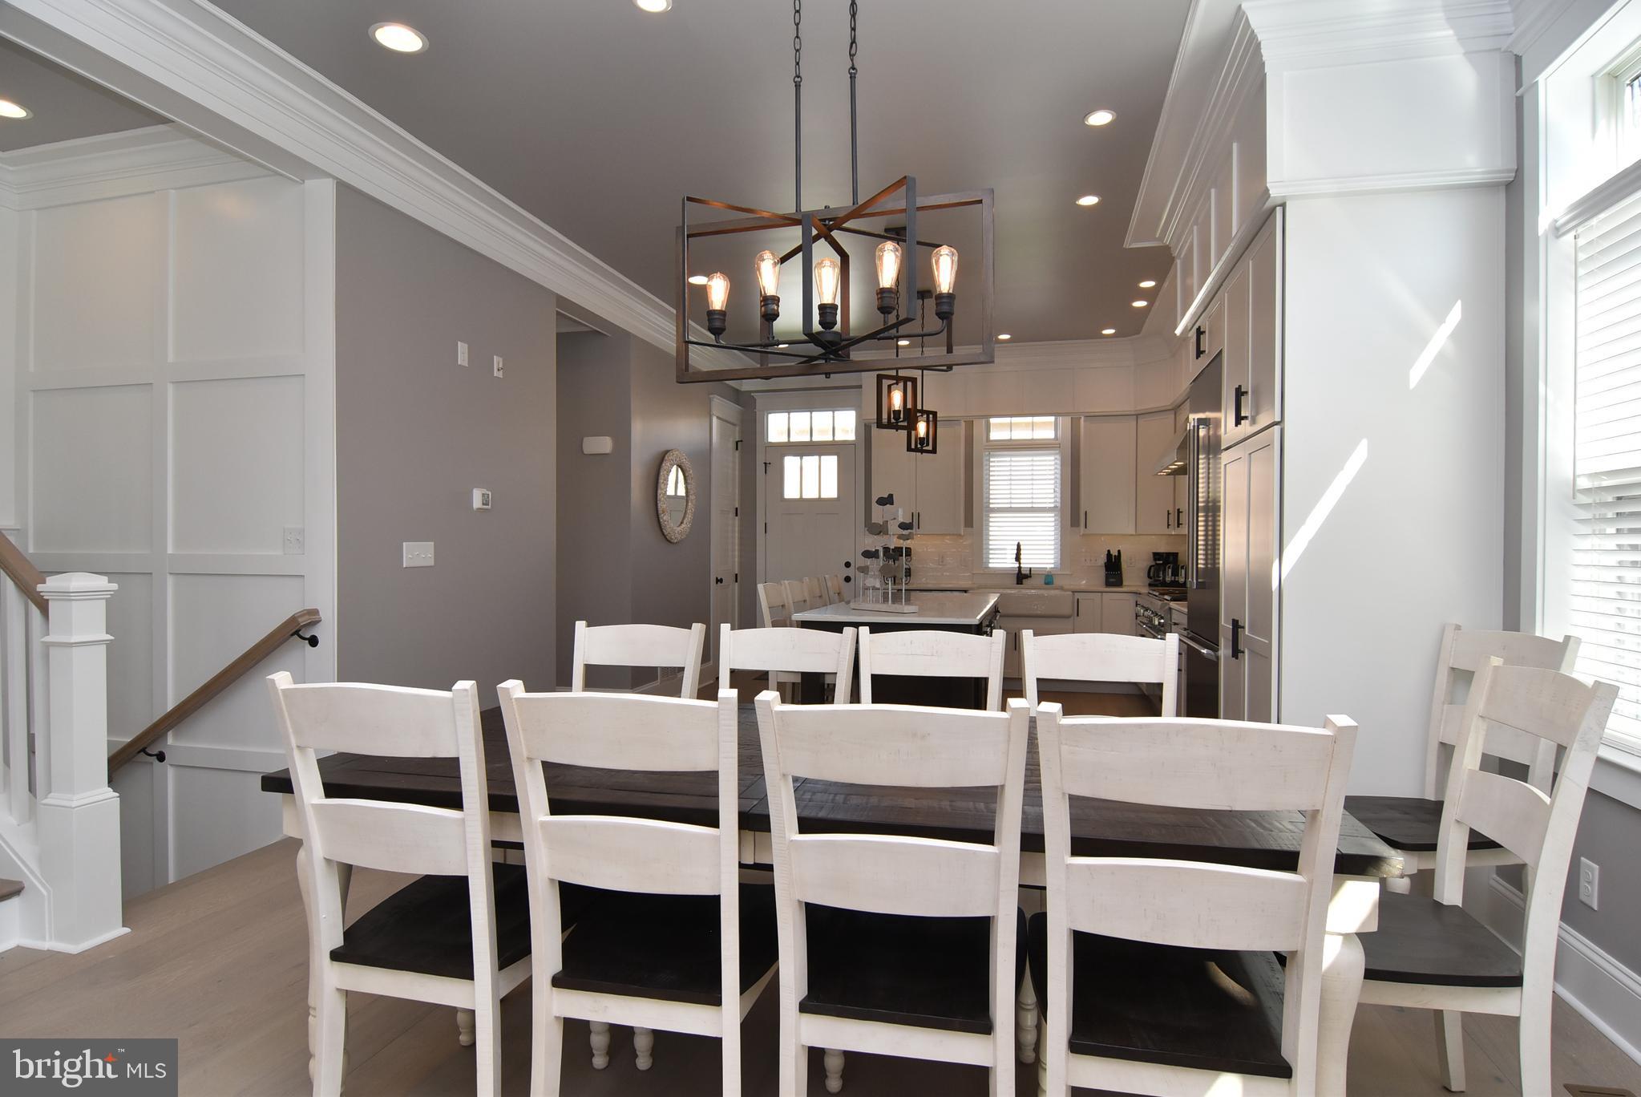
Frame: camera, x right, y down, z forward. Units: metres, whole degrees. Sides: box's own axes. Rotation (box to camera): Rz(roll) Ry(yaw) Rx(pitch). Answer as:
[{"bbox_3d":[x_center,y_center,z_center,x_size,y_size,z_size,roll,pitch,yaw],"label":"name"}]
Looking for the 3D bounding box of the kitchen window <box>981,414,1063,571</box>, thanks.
[{"bbox_3d":[1.886,-0.523,7.681,0.710,1.430,0.110,0,0,15],"label":"kitchen window"}]

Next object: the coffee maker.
[{"bbox_3d":[2.949,0.186,7.063,0.280,0.310,0.210,0,0,-16],"label":"coffee maker"}]

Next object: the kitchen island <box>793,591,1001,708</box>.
[{"bbox_3d":[0.586,0.806,5.214,0.945,0.914,2.150,0,0,15],"label":"kitchen island"}]

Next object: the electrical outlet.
[{"bbox_3d":[2.070,0.901,2.205,0.012,0.125,0.077,0,0,15],"label":"electrical outlet"}]

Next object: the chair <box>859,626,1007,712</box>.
[{"bbox_3d":[0.281,0.765,2.351,0.475,1.020,0.565,0,0,14],"label":"chair"}]

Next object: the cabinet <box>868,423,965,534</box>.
[{"bbox_3d":[0.938,-0.646,7.730,0.850,1.045,0.340,0,0,15],"label":"cabinet"}]

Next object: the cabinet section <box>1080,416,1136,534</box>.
[{"bbox_3d":[2.640,-0.658,7.548,0.457,1.067,0.330,0,0,15],"label":"cabinet section"}]

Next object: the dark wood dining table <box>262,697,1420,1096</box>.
[{"bbox_3d":[-0.028,0.886,2.085,2.250,0.760,1.035,0,0,13],"label":"dark wood dining table"}]

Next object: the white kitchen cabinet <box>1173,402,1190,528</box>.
[{"bbox_3d":[3.069,-0.645,6.552,0.330,1.050,0.634,0,0,15],"label":"white kitchen cabinet"}]

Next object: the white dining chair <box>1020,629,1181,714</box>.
[{"bbox_3d":[0.787,0.766,2.265,0.475,1.020,0.565,0,0,12],"label":"white dining chair"}]

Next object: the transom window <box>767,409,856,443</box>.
[{"bbox_3d":[-0.089,-1.238,8.349,0.930,0.341,0.060,0,0,15],"label":"transom window"}]

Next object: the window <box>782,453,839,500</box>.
[{"bbox_3d":[-0.096,-0.723,8.350,0.586,0.469,0.050,0,0,15],"label":"window"}]

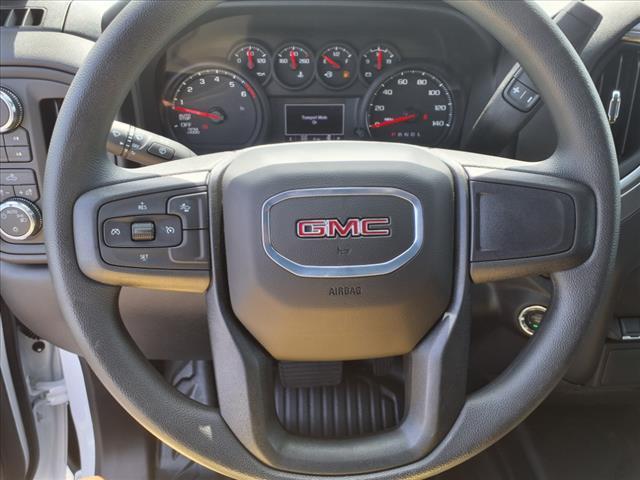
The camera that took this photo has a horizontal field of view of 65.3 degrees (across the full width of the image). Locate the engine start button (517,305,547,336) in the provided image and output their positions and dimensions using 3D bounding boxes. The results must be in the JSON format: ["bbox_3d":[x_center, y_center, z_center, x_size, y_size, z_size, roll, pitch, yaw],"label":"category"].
[{"bbox_3d":[0.234,0.087,0.540,0.034,0.034,0.012,3,14,11],"label":"engine start button"}]

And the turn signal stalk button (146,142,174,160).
[{"bbox_3d":[-0.131,-0.073,0.412,0.021,0.010,0.005,17,3,-8],"label":"turn signal stalk button"}]

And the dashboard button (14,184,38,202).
[{"bbox_3d":[-0.300,-0.048,0.510,0.024,0.018,0.009,0,10,-3],"label":"dashboard button"}]

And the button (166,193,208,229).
[{"bbox_3d":[-0.091,-0.020,0.344,0.029,0.025,0.010,0,4,-2],"label":"button"}]

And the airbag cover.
[{"bbox_3d":[0.013,0.008,0.347,0.155,0.146,0.055,0,4,-2],"label":"airbag cover"}]

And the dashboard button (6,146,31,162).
[{"bbox_3d":[-0.292,-0.083,0.483,0.024,0.015,0.008,-1,21,-3],"label":"dashboard button"}]

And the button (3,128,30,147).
[{"bbox_3d":[-0.294,-0.100,0.485,0.025,0.017,0.008,-1,21,-3],"label":"button"}]

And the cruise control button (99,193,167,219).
[{"bbox_3d":[-0.130,-0.024,0.345,0.046,0.018,0.008,0,7,-2],"label":"cruise control button"}]

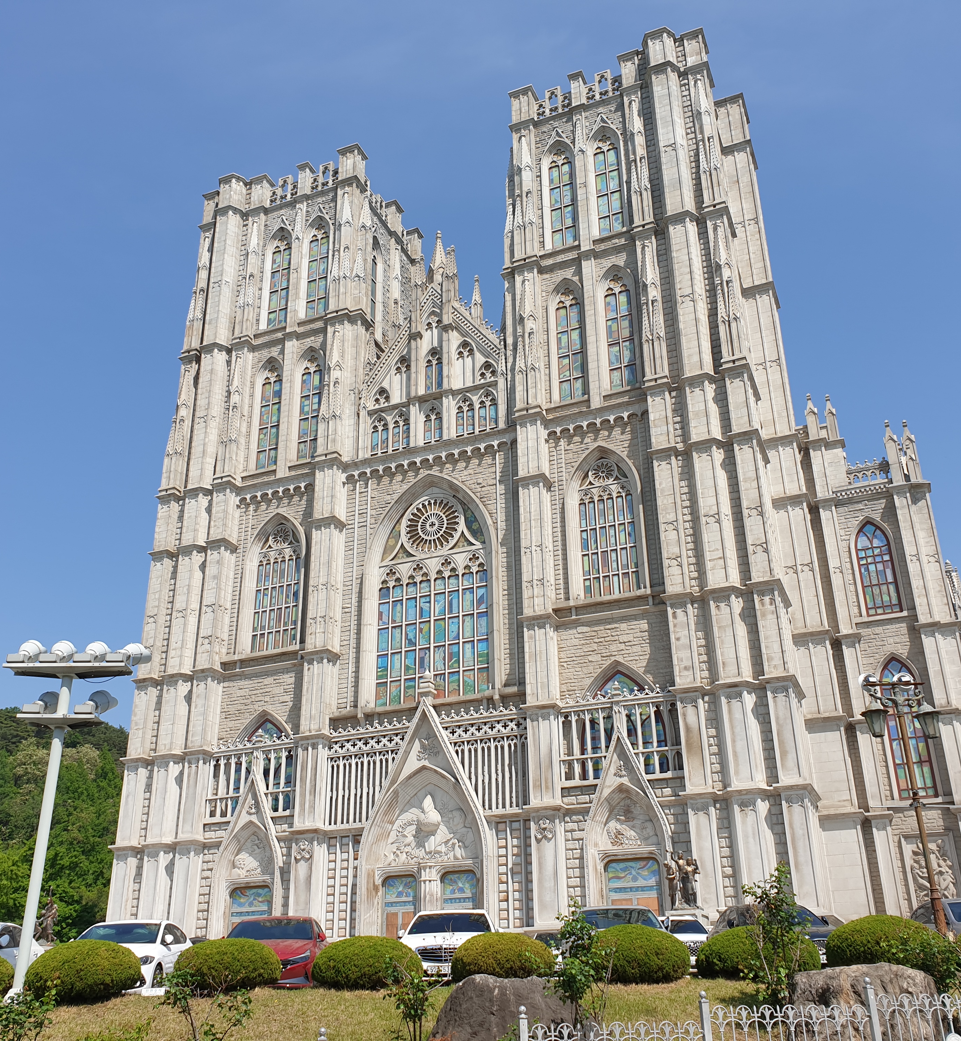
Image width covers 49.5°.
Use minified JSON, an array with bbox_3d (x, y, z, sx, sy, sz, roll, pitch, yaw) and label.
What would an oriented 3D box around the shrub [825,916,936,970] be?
[{"bbox_3d":[6.329,6.681,16.399,1.671,0.875,1.671,-1,-25,0],"label":"shrub"}]

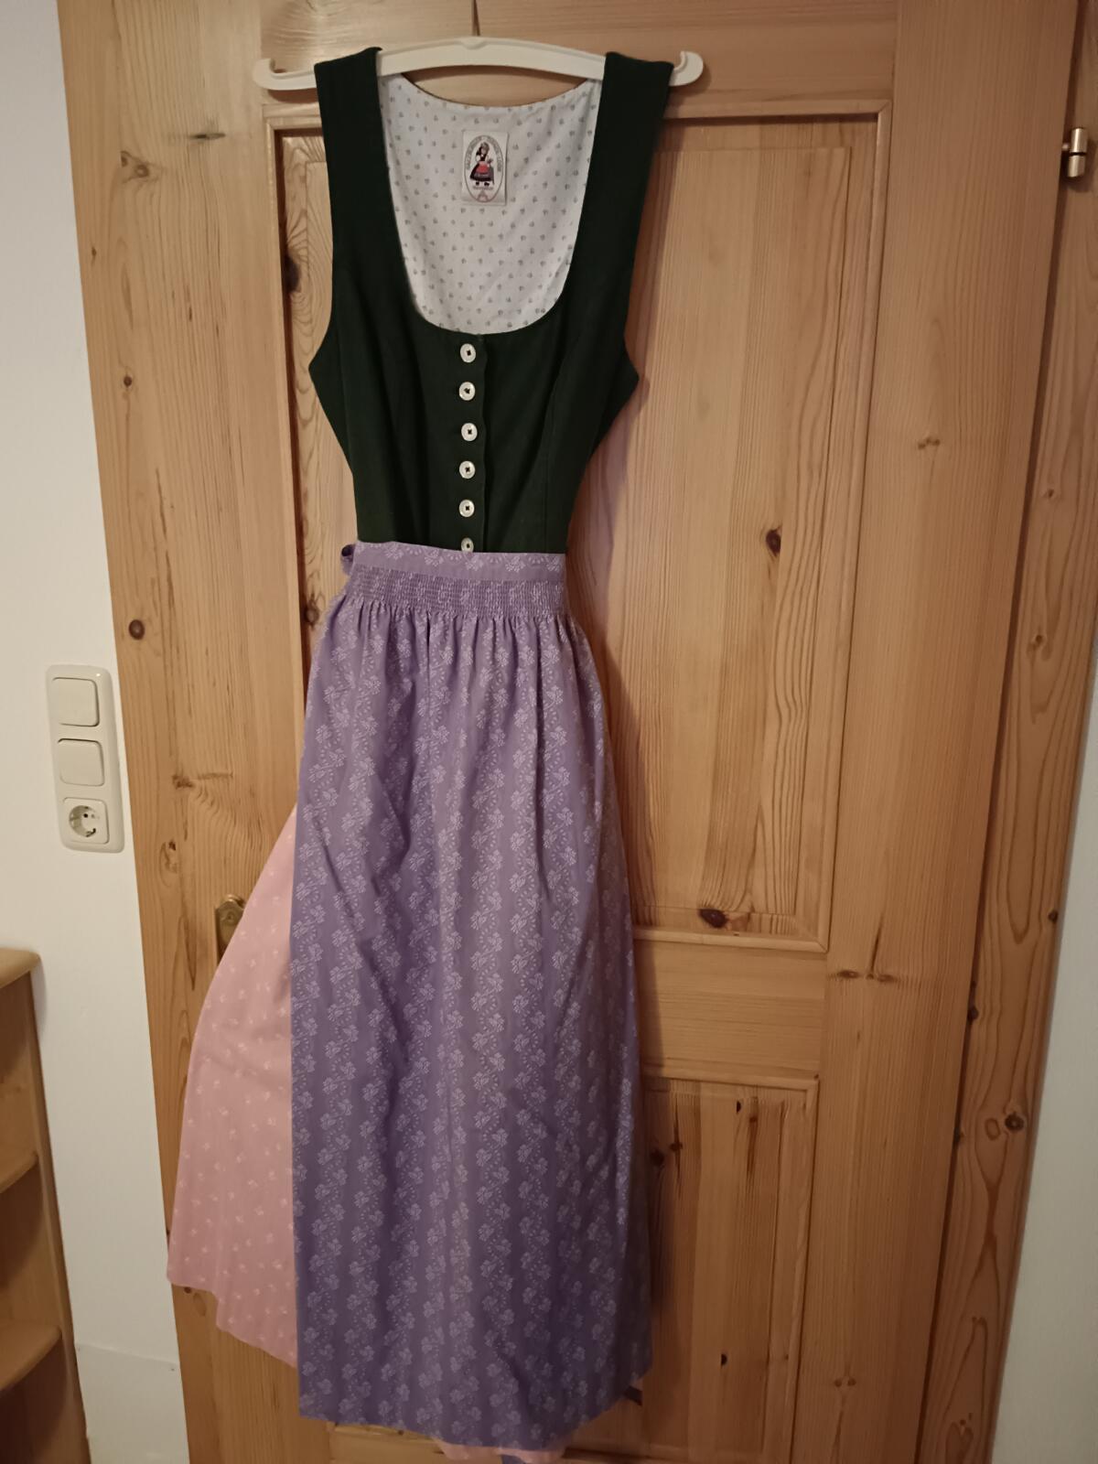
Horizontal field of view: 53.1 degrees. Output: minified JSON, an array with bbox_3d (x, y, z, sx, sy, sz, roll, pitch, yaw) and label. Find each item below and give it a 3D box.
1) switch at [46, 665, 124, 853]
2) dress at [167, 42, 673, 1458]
[{"bbox_3d":[-0.526,0.030,1.247,0.082,0.222,0.013,3,14,8],"label":"switch"},{"bbox_3d":[-0.170,0.119,1.101,0.585,1.470,0.150,3,14,8],"label":"dress"}]

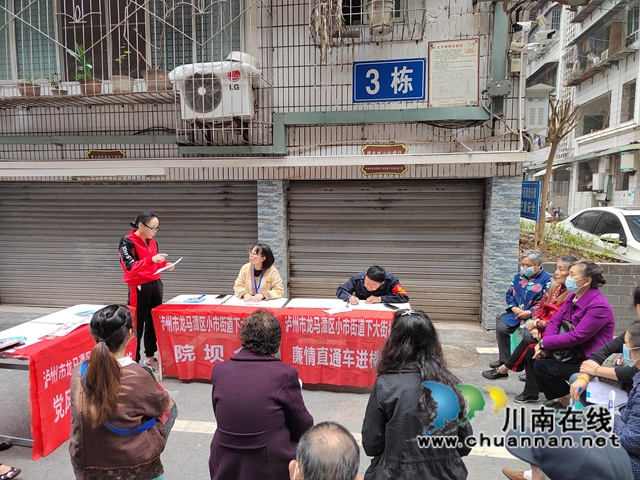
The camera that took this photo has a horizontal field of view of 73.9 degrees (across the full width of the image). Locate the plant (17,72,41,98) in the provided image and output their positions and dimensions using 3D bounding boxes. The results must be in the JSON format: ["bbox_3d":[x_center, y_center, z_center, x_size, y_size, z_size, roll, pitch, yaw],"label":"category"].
[{"bbox_3d":[-3.976,-2.087,5.800,0.290,0.380,0.290,1,3,8],"label":"plant"}]

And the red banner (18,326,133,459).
[{"bbox_3d":[-1.867,1.049,3.456,0.180,0.680,1.350,1,5,6],"label":"red banner"}]

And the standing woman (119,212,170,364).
[{"bbox_3d":[-1.844,0.511,4.480,0.440,1.600,0.470,2,4,23],"label":"standing woman"}]

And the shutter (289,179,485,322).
[{"bbox_3d":[0.937,0.152,6.241,2.850,2.080,0.120,1,5,8],"label":"shutter"}]

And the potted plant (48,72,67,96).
[{"bbox_3d":[-3.738,-2.200,6.079,0.280,0.370,0.270,1,5,8],"label":"potted plant"}]

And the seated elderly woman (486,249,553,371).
[{"bbox_3d":[2.156,0.733,4.550,0.680,1.180,0.500,-3,4,-40],"label":"seated elderly woman"}]

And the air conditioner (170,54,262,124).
[{"bbox_3d":[-1.304,-1.931,5.664,0.910,0.690,0.370,1,5,12],"label":"air conditioner"}]

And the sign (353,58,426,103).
[{"bbox_3d":[0.883,-2.014,5.380,0.910,0.510,0.040,1,3,8],"label":"sign"}]

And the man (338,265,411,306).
[{"bbox_3d":[0.572,0.780,4.509,0.720,1.080,0.740,1,5,12],"label":"man"}]

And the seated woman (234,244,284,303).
[{"bbox_3d":[-0.663,0.667,4.761,0.540,1.250,0.680,1,5,16],"label":"seated woman"}]

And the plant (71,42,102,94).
[{"bbox_3d":[-3.114,-2.267,5.670,0.390,0.710,0.360,1,3,8],"label":"plant"}]

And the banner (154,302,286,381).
[{"bbox_3d":[-1.000,1.010,4.170,1.260,0.660,0.180,0,3,3],"label":"banner"}]

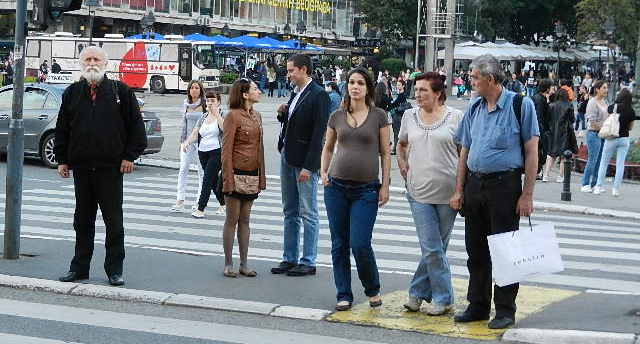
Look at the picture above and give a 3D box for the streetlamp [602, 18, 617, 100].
[{"bbox_3d":[10.611,-3.531,46.000,0.550,4.050,0.550,2,4,0],"label":"streetlamp"}]

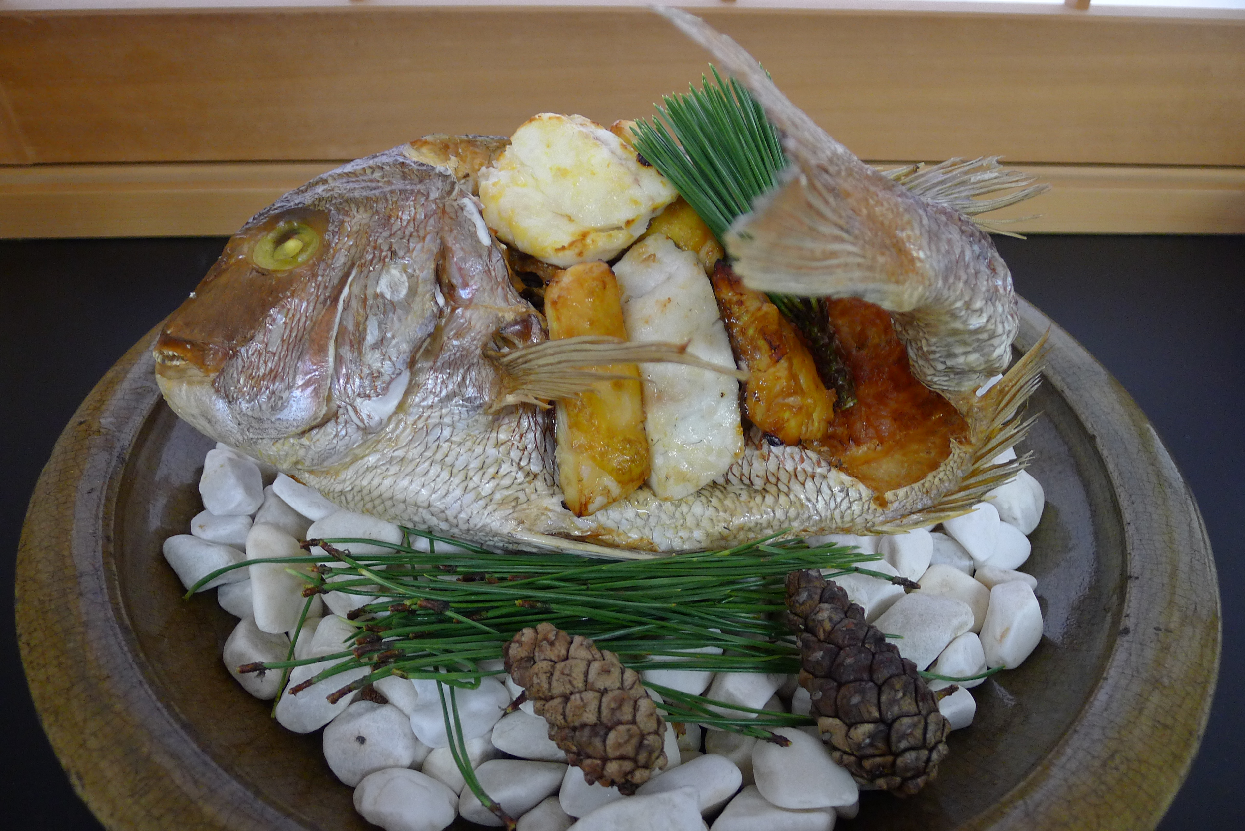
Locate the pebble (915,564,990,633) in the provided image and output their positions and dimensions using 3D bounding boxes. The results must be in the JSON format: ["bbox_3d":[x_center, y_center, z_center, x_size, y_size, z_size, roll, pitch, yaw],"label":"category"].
[{"bbox_3d":[0.102,0.056,0.255,0.022,0.016,0.027,28,46,28],"label":"pebble"}]

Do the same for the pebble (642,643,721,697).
[{"bbox_3d":[0.015,0.065,0.216,0.022,0.013,0.017,2,40,0],"label":"pebble"}]

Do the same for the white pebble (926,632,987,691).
[{"bbox_3d":[0.104,0.076,0.258,0.018,0.013,0.019,20,43,20],"label":"white pebble"}]

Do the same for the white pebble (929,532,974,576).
[{"bbox_3d":[0.108,0.046,0.272,0.017,0.013,0.020,20,43,21],"label":"white pebble"}]

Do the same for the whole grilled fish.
[{"bbox_3d":[-0.004,-0.037,0.229,0.261,0.144,0.092,2,40,0],"label":"whole grilled fish"}]

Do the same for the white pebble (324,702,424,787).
[{"bbox_3d":[-0.064,0.084,0.214,0.026,0.016,0.021,16,41,16],"label":"white pebble"}]

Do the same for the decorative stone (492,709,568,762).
[{"bbox_3d":[-0.023,0.087,0.226,0.025,0.010,0.015,6,40,5],"label":"decorative stone"}]

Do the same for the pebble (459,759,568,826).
[{"bbox_3d":[-0.029,0.100,0.220,0.029,0.011,0.015,-11,42,-15],"label":"pebble"}]

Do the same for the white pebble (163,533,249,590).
[{"bbox_3d":[-0.129,0.046,0.258,0.030,0.017,0.016,12,41,12],"label":"white pebble"}]

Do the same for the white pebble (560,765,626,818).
[{"bbox_3d":[-0.006,0.092,0.204,0.020,0.013,0.016,2,40,0],"label":"white pebble"}]

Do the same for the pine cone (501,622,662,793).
[{"bbox_3d":[-0.013,0.076,0.214,0.028,0.028,0.050,-26,51,-29],"label":"pine cone"}]

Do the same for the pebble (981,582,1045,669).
[{"bbox_3d":[0.116,0.062,0.248,0.016,0.018,0.032,20,43,21],"label":"pebble"}]

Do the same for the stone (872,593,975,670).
[{"bbox_3d":[0.080,0.058,0.224,0.034,0.013,0.022,-15,42,-19],"label":"stone"}]

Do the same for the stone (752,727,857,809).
[{"bbox_3d":[0.048,0.093,0.220,0.029,0.012,0.018,20,44,21],"label":"stone"}]

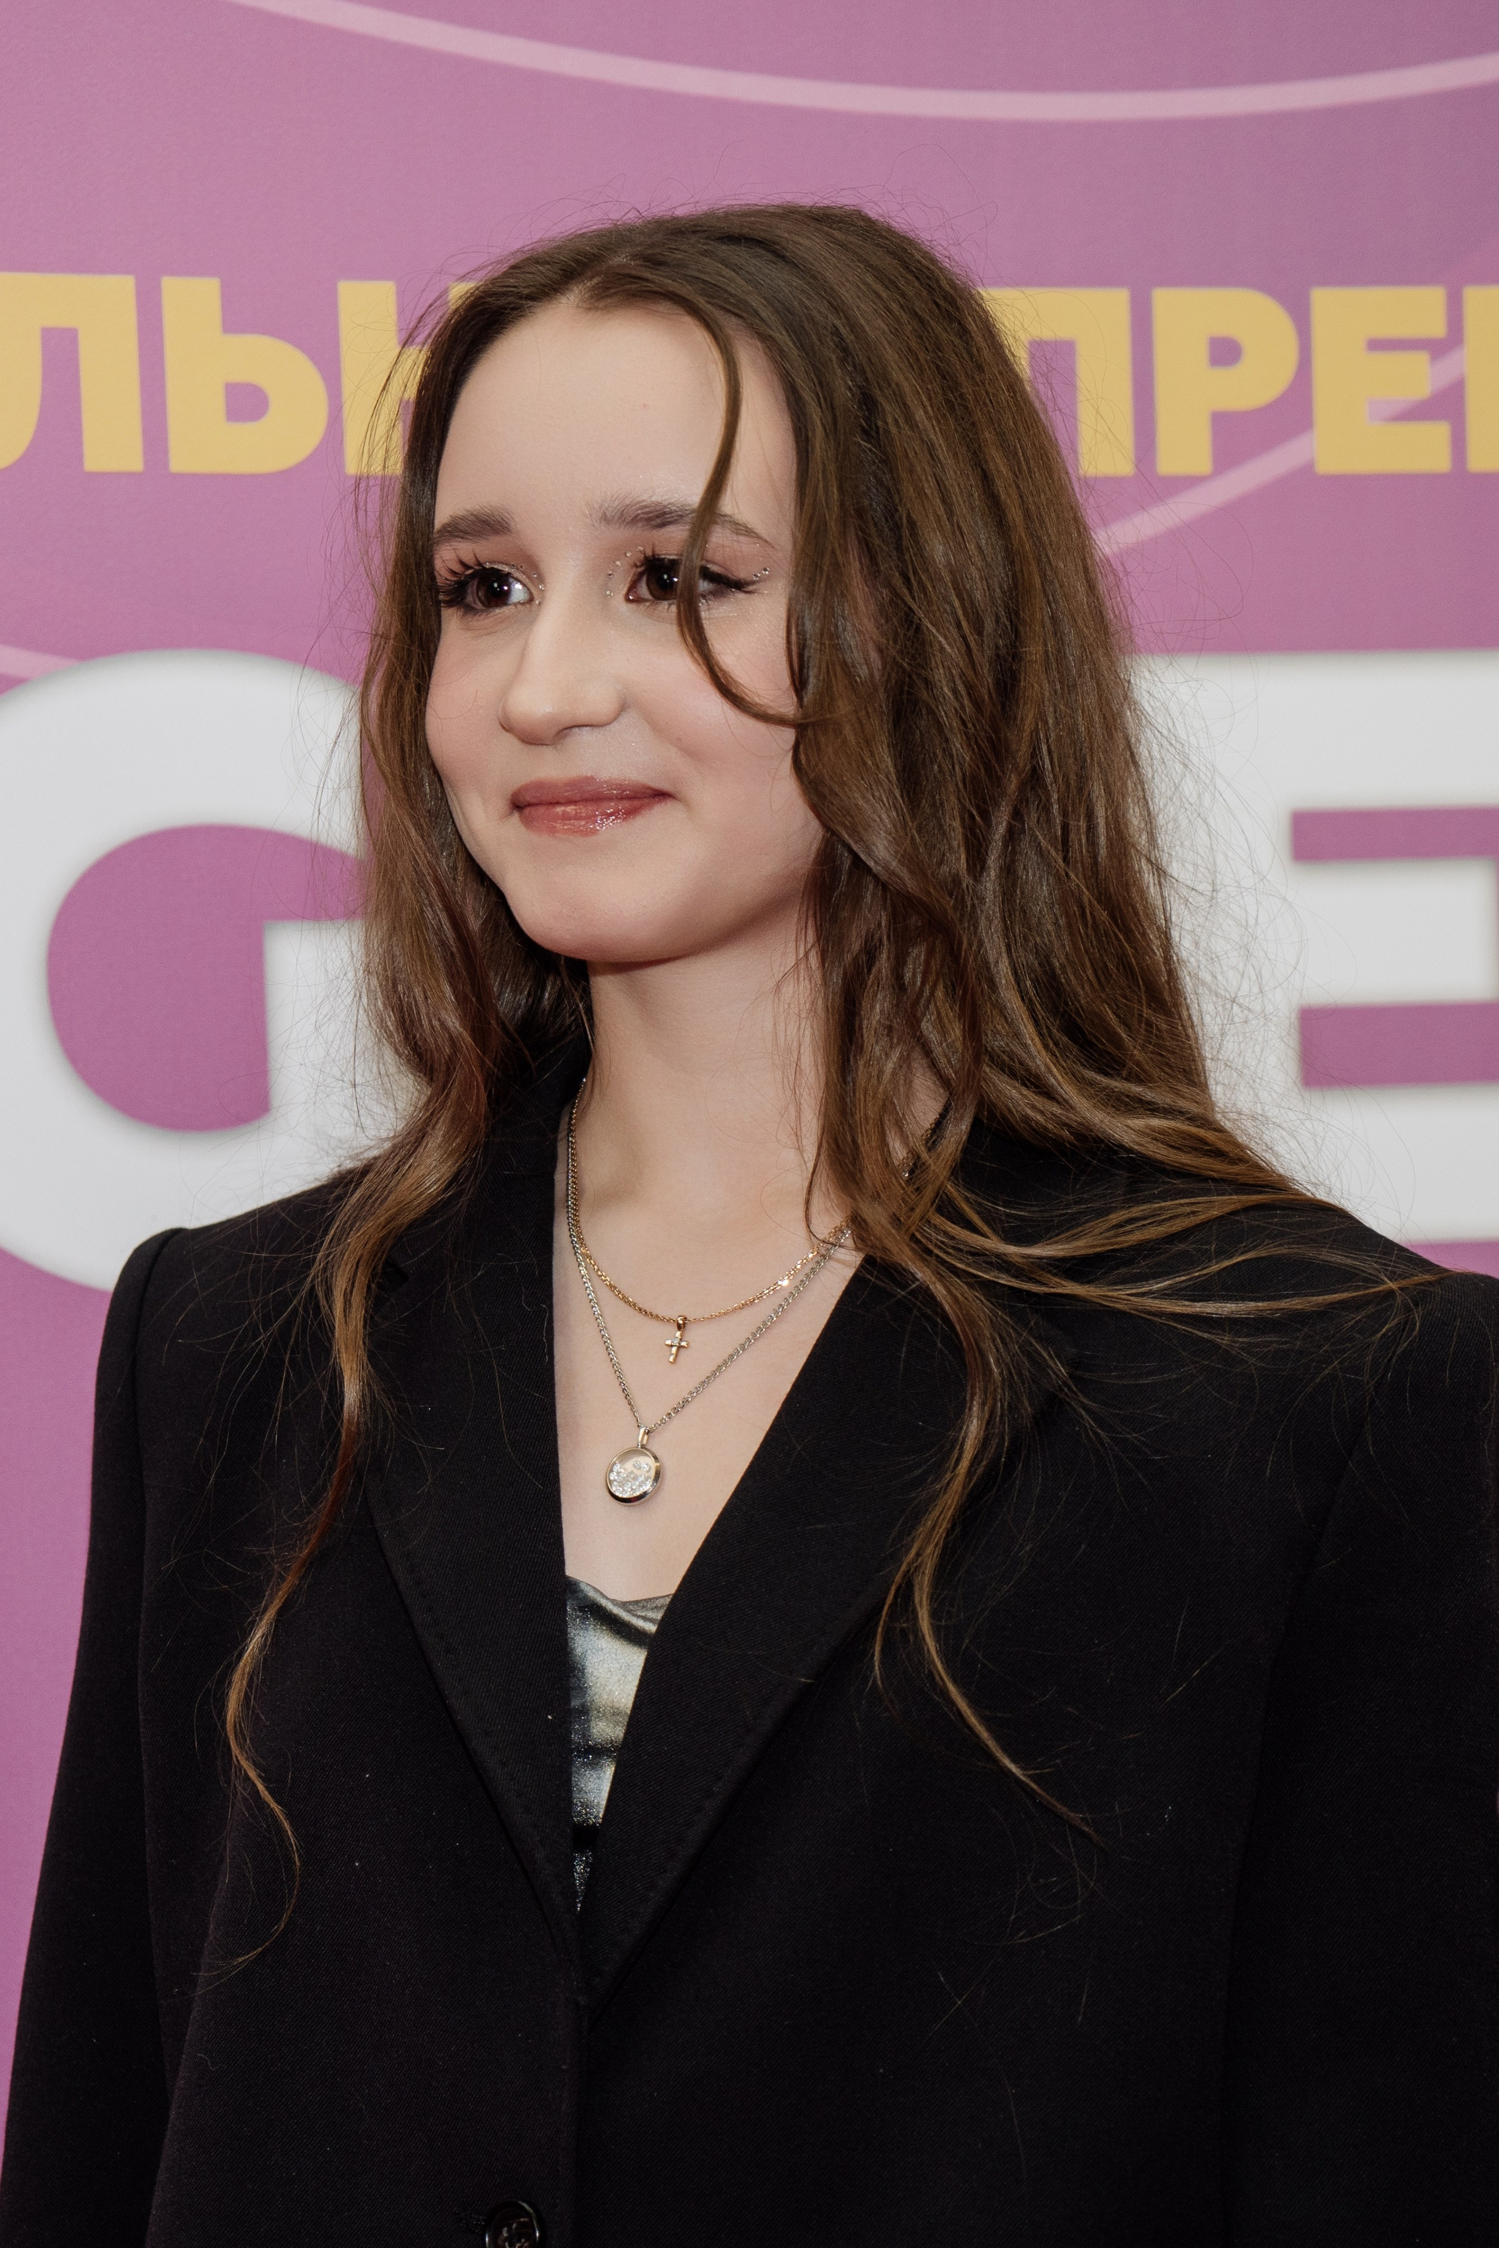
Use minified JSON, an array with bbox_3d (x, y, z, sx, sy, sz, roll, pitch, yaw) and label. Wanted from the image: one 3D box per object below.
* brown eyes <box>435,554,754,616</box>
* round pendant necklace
[{"bbox_3d":[-0.048,-0.166,1.245,0.097,0.018,0.025,0,3,27],"label":"brown eyes"},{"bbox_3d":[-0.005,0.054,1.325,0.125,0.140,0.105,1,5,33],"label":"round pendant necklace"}]

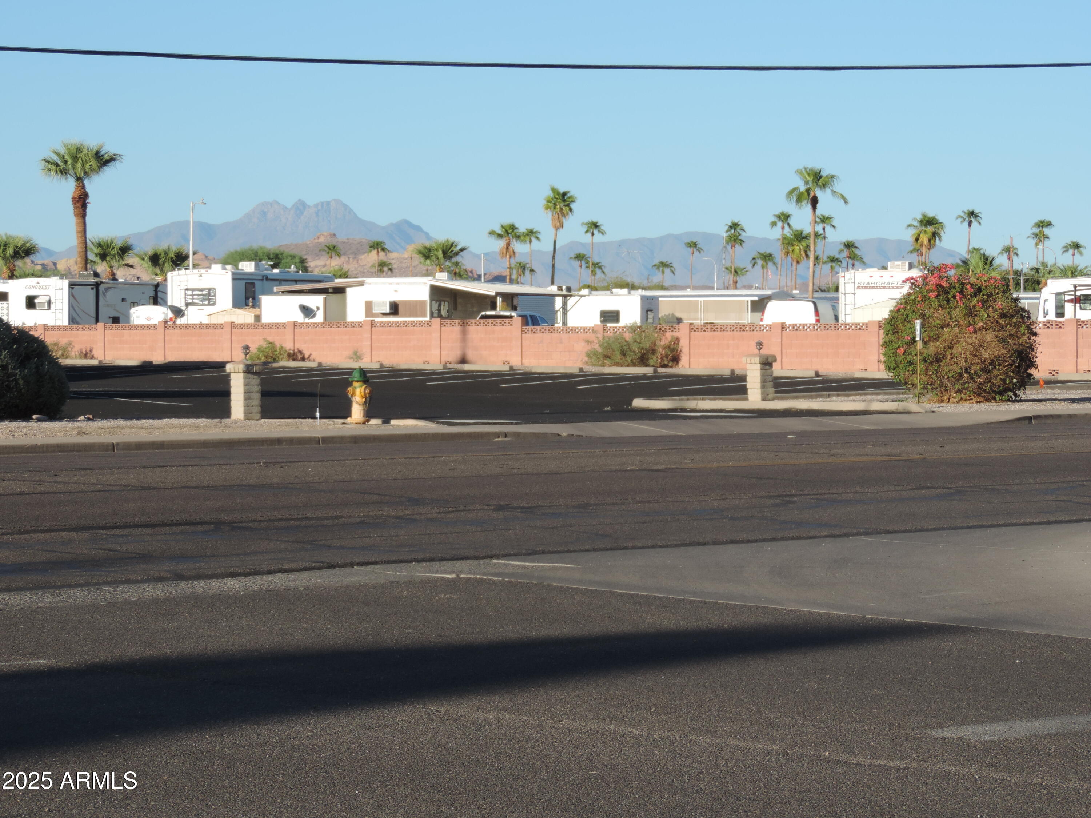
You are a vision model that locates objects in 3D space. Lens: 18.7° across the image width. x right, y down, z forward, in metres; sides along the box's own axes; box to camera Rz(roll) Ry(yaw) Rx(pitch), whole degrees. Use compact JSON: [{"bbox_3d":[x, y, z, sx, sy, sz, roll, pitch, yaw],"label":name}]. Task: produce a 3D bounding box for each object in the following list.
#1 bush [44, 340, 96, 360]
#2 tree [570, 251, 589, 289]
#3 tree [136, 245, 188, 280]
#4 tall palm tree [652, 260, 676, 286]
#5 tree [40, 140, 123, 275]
[{"bbox_3d":[-14.000,-1.725,97.500,0.800,0.600,1.800,-1,1,-43],"label":"bush"},{"bbox_3d":[4.171,-13.284,404.840,2.399,11.901,2.399,0,1,0],"label":"tree"},{"bbox_3d":[-22.554,-6.379,195.057,3.114,6.529,3.114,0,1,0],"label":"tree"},{"bbox_3d":[13.372,-11.792,374.860,2.704,10.106,2.704,0,1,0],"label":"tall palm tree"},{"bbox_3d":[-20.303,-6.954,144.908,3.697,9.556,3.697,0,1,0],"label":"tree"}]

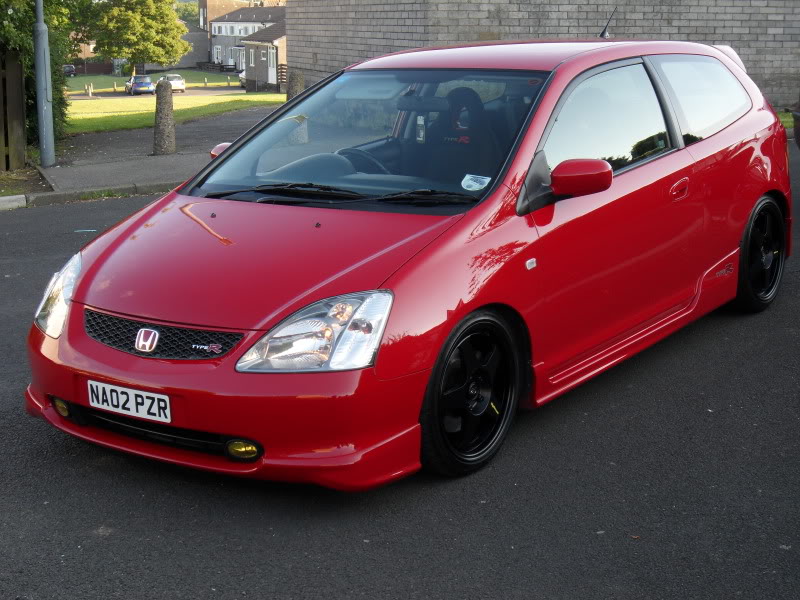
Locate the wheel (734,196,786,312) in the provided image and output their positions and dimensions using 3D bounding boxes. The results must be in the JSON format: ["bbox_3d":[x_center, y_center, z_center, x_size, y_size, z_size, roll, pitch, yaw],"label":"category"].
[{"bbox_3d":[1.730,-0.255,6.689,0.210,0.616,0.616,7,17,36],"label":"wheel"}]

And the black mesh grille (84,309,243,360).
[{"bbox_3d":[-0.804,0.127,4.393,0.740,0.125,0.090,7,16,35],"label":"black mesh grille"}]

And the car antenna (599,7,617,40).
[{"bbox_3d":[1.073,-1.416,6.843,0.040,0.210,0.050,7,-29,36],"label":"car antenna"}]

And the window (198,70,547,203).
[{"bbox_3d":[-0.088,-0.693,5.394,1.430,0.140,0.960,7,43,36],"label":"window"}]

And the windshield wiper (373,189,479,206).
[{"bbox_3d":[0.085,-0.351,4.650,0.410,0.055,0.060,3,14,21],"label":"windshield wiper"}]

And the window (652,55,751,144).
[{"bbox_3d":[1.420,-0.953,6.198,0.070,0.430,0.950,-15,3,35],"label":"window"}]

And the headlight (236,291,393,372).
[{"bbox_3d":[-0.248,0.105,4.148,0.370,0.225,0.390,5,15,29],"label":"headlight"}]

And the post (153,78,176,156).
[{"bbox_3d":[-2.495,-1.933,14.200,0.250,0.780,0.250,0,12,0],"label":"post"}]

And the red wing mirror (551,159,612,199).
[{"bbox_3d":[0.663,-0.443,4.839,0.225,0.130,0.110,7,16,35],"label":"red wing mirror"}]

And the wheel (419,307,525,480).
[{"bbox_3d":[0.190,0.299,4.557,0.210,0.615,0.615,7,16,35],"label":"wheel"}]

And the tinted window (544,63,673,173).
[{"bbox_3d":[0.832,-0.705,5.437,0.080,0.460,1.100,-23,0,39],"label":"tinted window"}]

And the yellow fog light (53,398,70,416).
[{"bbox_3d":[-1.207,0.387,4.816,0.110,0.063,0.055,9,18,42],"label":"yellow fog light"}]

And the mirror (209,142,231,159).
[{"bbox_3d":[-0.768,-0.635,6.013,0.240,0.150,0.140,7,17,36],"label":"mirror"}]

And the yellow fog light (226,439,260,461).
[{"bbox_3d":[-0.477,0.462,4.179,0.125,0.068,0.060,7,16,35],"label":"yellow fog light"}]

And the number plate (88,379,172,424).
[{"bbox_3d":[-0.876,0.327,4.325,0.380,0.090,0.015,7,16,35],"label":"number plate"}]

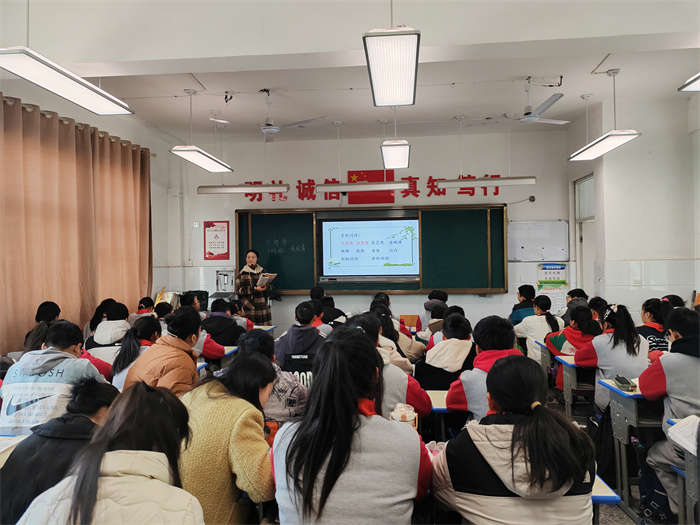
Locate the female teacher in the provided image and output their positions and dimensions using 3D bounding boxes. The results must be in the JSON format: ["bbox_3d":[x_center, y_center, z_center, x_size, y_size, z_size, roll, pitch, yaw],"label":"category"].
[{"bbox_3d":[-1.309,0.633,7.499,0.500,1.640,0.420,-1,-1,-5],"label":"female teacher"}]

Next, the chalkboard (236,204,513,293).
[{"bbox_3d":[0.279,-0.168,8.043,4.000,1.267,0.100,-1,-1,5],"label":"chalkboard"}]

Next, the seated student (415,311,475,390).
[{"bbox_3d":[0.619,0.892,3.500,0.460,1.152,0.600,-1,-1,5],"label":"seated student"}]

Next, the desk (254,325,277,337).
[{"bbox_3d":[-1.237,1.156,6.822,0.600,0.680,0.400,-1,-1,5],"label":"desk"}]

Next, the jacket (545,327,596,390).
[{"bbox_3d":[1.905,0.799,4.607,0.520,0.510,0.440,-1,-1,-3],"label":"jacket"}]

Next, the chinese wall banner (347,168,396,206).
[{"bbox_3d":[0.318,-1.109,8.054,0.677,0.489,0.015,-1,-1,5],"label":"chinese wall banner"}]

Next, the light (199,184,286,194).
[{"bbox_3d":[-1.408,-0.972,7.253,1.250,0.085,0.120,-1,-1,5],"label":"light"}]

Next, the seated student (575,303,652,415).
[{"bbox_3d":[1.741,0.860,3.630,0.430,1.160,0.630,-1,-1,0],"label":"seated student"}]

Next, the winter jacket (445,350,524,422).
[{"bbox_3d":[0.664,0.678,2.523,0.500,0.570,0.400,-1,-1,5],"label":"winter jacket"}]

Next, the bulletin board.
[{"bbox_3d":[2.730,-0.308,7.923,0.880,0.591,0.025,-1,-1,5],"label":"bulletin board"}]

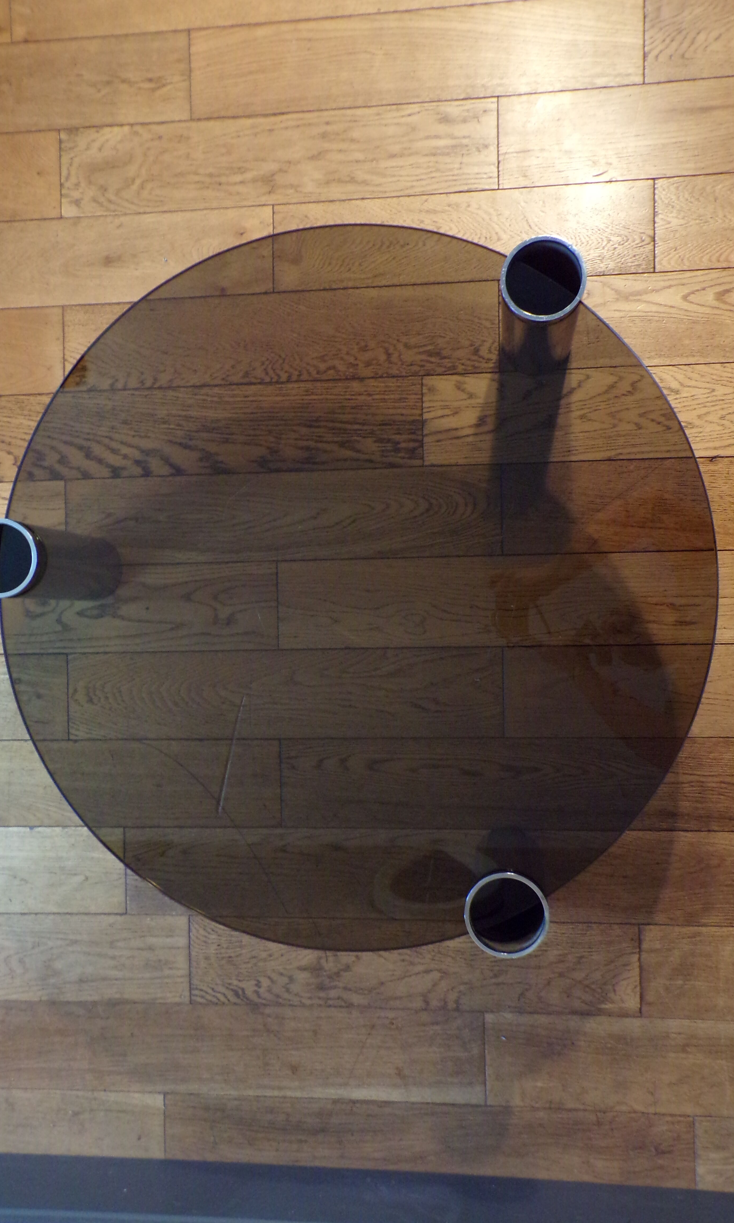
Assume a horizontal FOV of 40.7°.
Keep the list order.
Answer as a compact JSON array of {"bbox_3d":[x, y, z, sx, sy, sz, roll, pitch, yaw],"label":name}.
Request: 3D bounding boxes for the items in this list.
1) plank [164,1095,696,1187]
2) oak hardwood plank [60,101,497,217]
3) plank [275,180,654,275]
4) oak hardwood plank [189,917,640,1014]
[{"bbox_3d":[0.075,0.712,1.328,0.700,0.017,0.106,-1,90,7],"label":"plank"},{"bbox_3d":[-0.125,-0.612,1.348,0.600,0.017,0.120,-1,90,7],"label":"oak hardwood plank"},{"bbox_3d":[0.124,-0.495,1.320,0.500,0.017,0.120,-1,90,7],"label":"plank"},{"bbox_3d":[0.058,0.472,1.330,0.600,0.017,0.120,-1,90,7],"label":"oak hardwood plank"}]

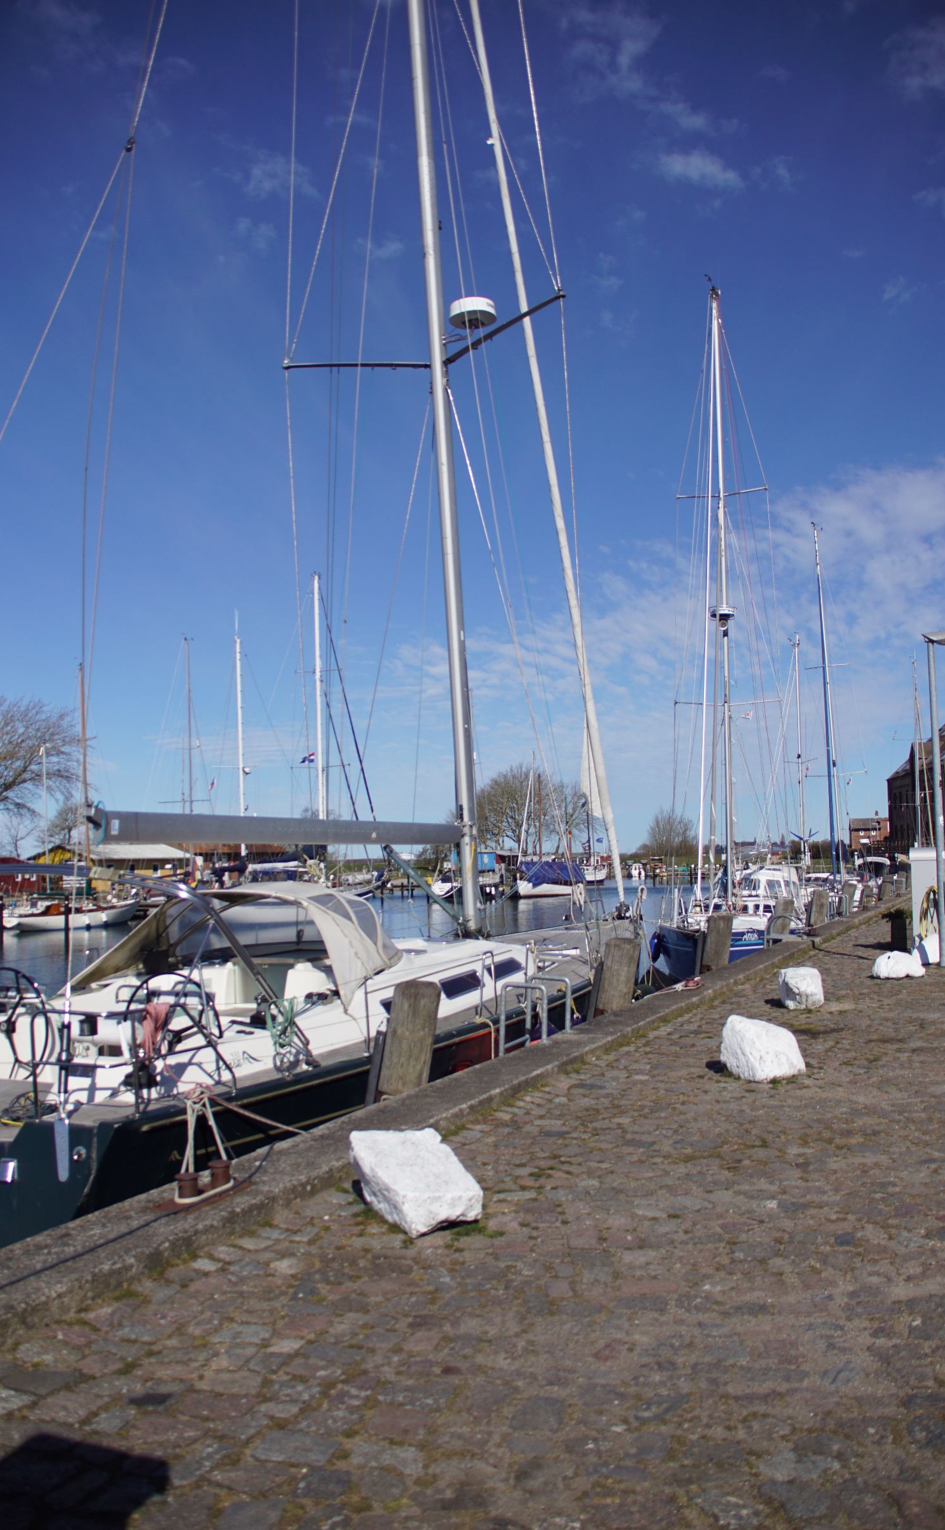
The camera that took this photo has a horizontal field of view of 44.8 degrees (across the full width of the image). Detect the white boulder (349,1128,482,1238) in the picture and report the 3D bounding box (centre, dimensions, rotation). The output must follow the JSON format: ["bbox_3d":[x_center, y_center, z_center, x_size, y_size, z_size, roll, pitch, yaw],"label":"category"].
[{"bbox_3d":[-0.249,1.893,5.219,0.390,0.320,0.620,1,-5,-25],"label":"white boulder"}]

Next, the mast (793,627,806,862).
[{"bbox_3d":[15.865,-0.342,55.489,0.160,12.010,0.140,4,-7,-45],"label":"mast"}]

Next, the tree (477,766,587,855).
[{"bbox_3d":[5.857,5.151,112.423,10.800,10.383,9.500,-1,-5,0],"label":"tree"}]

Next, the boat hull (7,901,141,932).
[{"bbox_3d":[-20.561,7.494,58.610,2.300,1.550,8.600,-3,-5,24],"label":"boat hull"}]

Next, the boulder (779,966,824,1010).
[{"bbox_3d":[3.536,2.375,12.288,0.460,0.410,0.440,-2,-5,16],"label":"boulder"}]

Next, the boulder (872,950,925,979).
[{"bbox_3d":[5.631,2.611,15.124,0.660,0.340,0.460,-3,-5,20],"label":"boulder"}]

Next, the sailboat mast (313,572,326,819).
[{"bbox_3d":[-9.749,-2.531,73.813,0.260,19.973,0.300,-4,-5,25],"label":"sailboat mast"}]

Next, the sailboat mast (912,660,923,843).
[{"bbox_3d":[29.285,-0.094,75.579,0.160,14.219,0.180,-2,-5,25],"label":"sailboat mast"}]

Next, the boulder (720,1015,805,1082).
[{"bbox_3d":[2.140,2.078,8.532,0.540,0.420,0.440,2,-6,-32],"label":"boulder"}]

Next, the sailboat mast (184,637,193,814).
[{"bbox_3d":[-14.865,-0.061,60.549,0.150,13.496,0.170,-5,-5,25],"label":"sailboat mast"}]

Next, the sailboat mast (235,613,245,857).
[{"bbox_3d":[-13.348,-0.977,66.639,0.220,15.715,0.240,-6,-5,25],"label":"sailboat mast"}]

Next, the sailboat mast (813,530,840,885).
[{"bbox_3d":[13.743,-2.446,44.343,0.220,13.843,0.250,-5,-5,24],"label":"sailboat mast"}]

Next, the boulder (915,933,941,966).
[{"bbox_3d":[6.624,2.642,16.718,0.430,0.450,0.420,-1,-5,0],"label":"boulder"}]

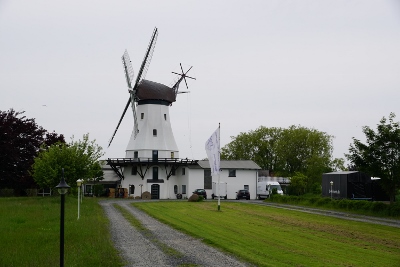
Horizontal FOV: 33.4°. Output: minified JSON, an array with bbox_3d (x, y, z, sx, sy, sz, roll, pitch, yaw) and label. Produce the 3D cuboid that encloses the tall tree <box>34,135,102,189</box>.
[{"bbox_3d":[-18.515,4.771,93.897,10.101,9.001,9.300,0,-4,0],"label":"tall tree"}]

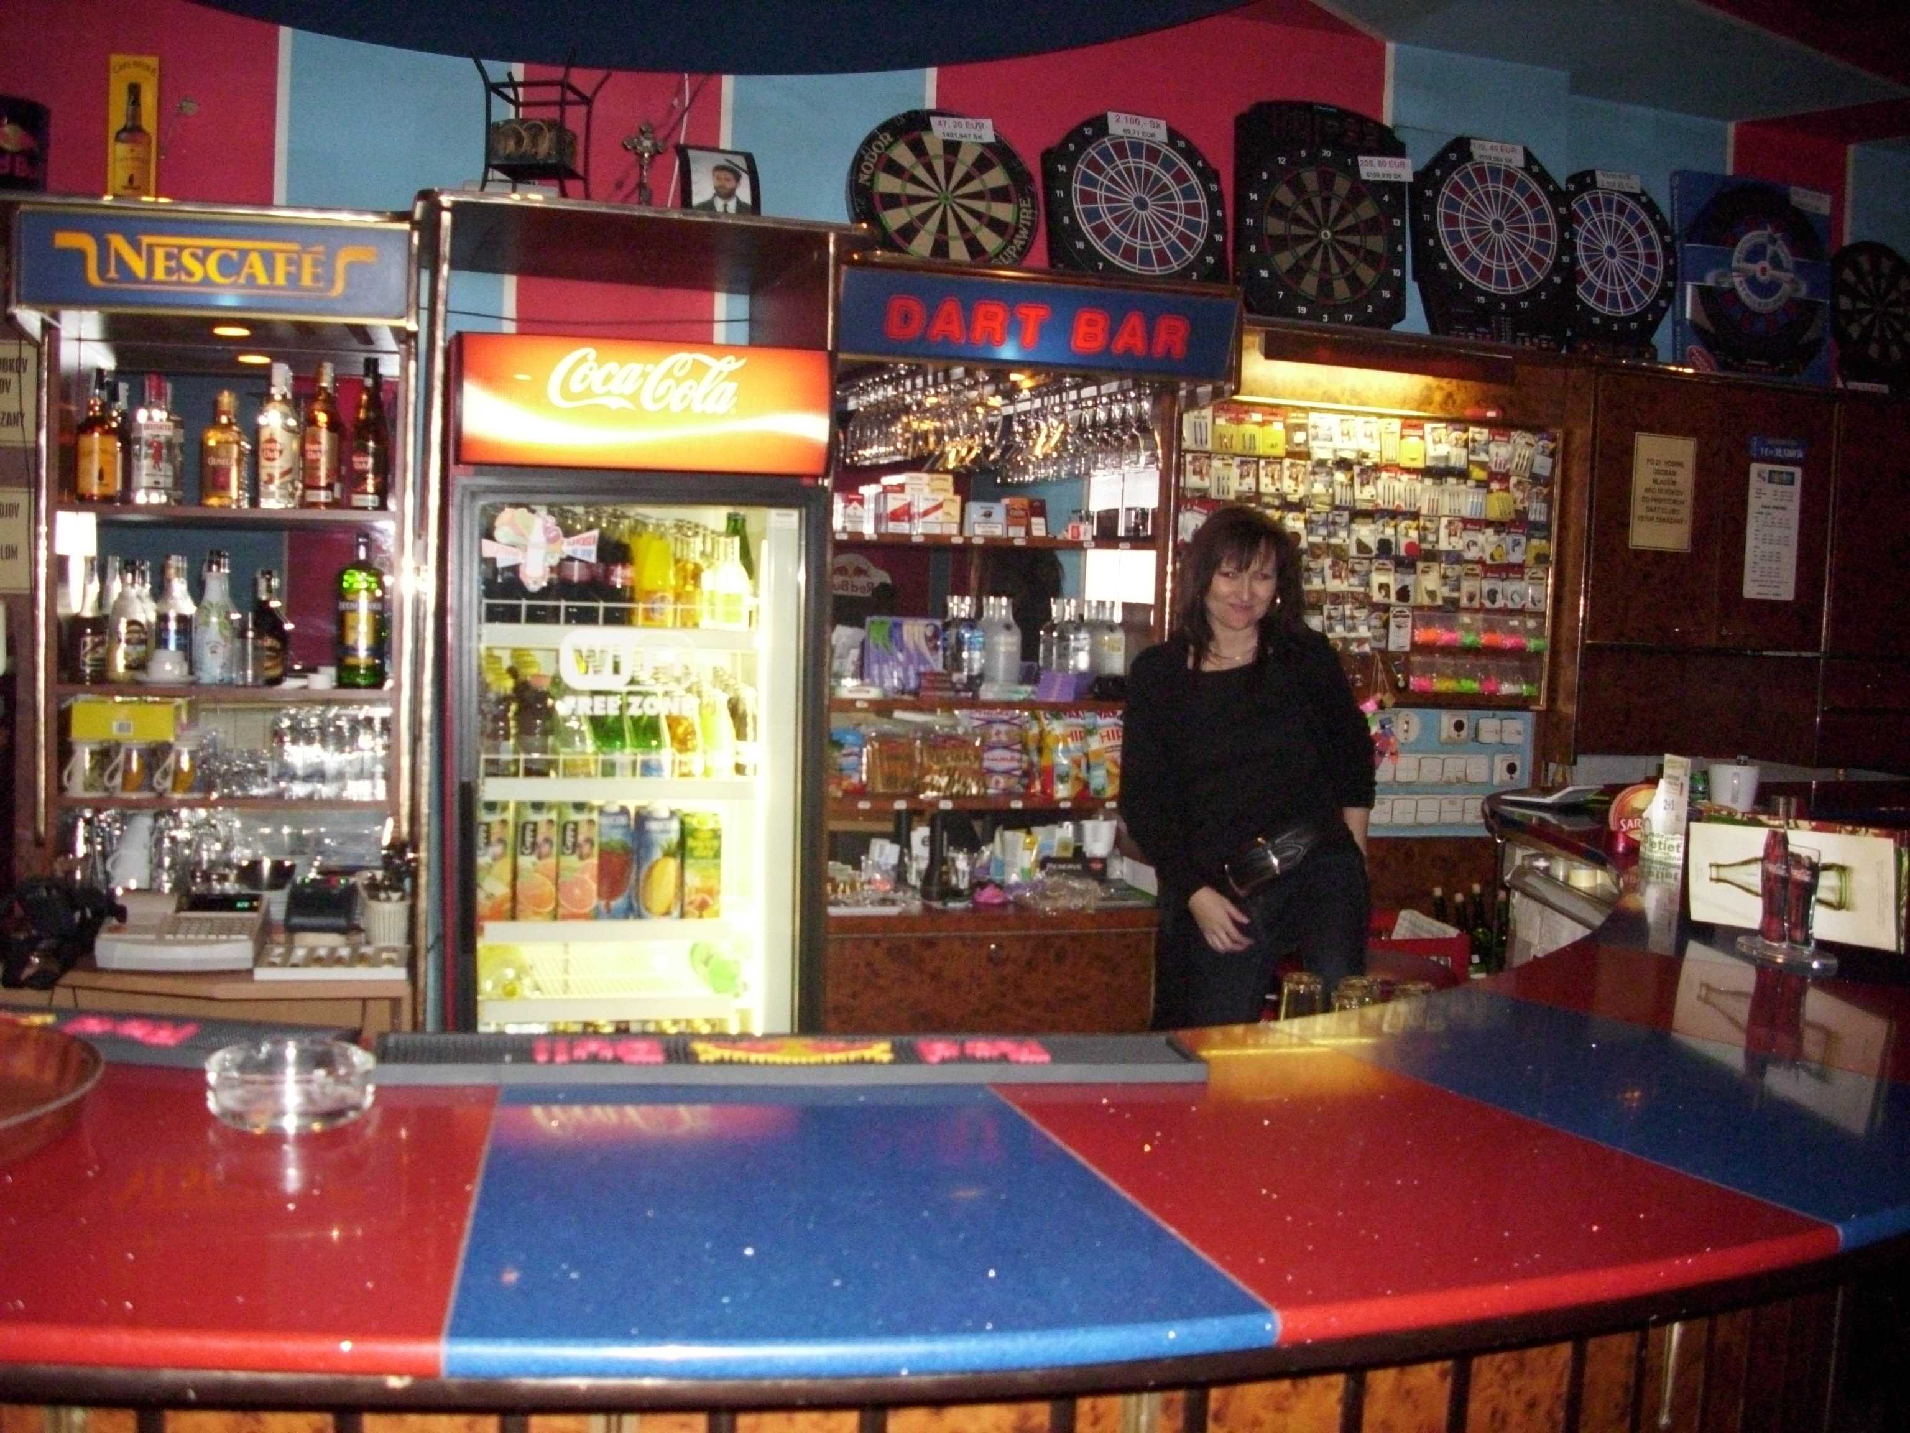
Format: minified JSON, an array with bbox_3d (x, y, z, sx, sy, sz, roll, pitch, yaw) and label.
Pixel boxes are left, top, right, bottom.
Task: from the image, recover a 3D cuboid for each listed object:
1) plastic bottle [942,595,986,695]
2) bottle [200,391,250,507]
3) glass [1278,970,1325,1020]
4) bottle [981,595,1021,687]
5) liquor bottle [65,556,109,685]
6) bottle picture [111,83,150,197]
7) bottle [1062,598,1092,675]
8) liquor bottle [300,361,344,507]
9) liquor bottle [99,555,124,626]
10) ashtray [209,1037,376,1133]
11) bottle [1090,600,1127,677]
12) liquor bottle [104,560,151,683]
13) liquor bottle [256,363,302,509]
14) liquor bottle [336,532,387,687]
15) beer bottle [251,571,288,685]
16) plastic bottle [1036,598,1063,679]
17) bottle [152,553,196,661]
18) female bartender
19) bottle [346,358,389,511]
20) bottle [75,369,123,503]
[{"bbox_3d":[0.025,-0.158,3.800,0.084,0.222,0.084,1,4,-13],"label":"plastic bottle"},{"bbox_3d":[-1.524,-0.556,3.557,0.085,0.242,0.070,1,4,-15],"label":"bottle"},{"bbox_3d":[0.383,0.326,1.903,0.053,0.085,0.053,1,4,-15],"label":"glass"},{"bbox_3d":[0.114,-0.170,4.011,0.081,0.231,0.081,1,4,-15],"label":"bottle"},{"bbox_3d":[-1.771,-0.196,3.494,0.078,0.262,0.078,1,4,-15],"label":"liquor bottle"},{"bbox_3d":[-1.660,-1.163,3.450,0.083,0.240,0.025,1,3,-12],"label":"bottle picture"},{"bbox_3d":[0.269,-0.157,3.860,0.080,0.222,0.080,1,4,-13],"label":"bottle"},{"bbox_3d":[-1.337,-0.593,3.602,0.076,0.304,0.076,1,4,-15],"label":"liquor bottle"},{"bbox_3d":[-1.781,-0.210,3.620,0.076,0.265,0.076,1,4,-15],"label":"liquor bottle"},{"bbox_3d":[-0.447,0.247,1.152,0.106,0.035,0.106,1,4,-21],"label":"ashtray"},{"bbox_3d":[0.350,-0.156,3.880,0.080,0.222,0.080,1,4,-13],"label":"bottle"},{"bbox_3d":[-1.615,-0.185,3.340,0.082,0.238,0.080,1,4,-13],"label":"liquor bottle"},{"bbox_3d":[-1.417,-0.587,3.582,0.078,0.300,0.078,1,4,-15],"label":"liquor bottle"},{"bbox_3d":[-1.183,-0.213,3.410,0.100,0.308,0.075,1,4,-13],"label":"liquor bottle"},{"bbox_3d":[-1.445,-0.189,3.608,0.079,0.249,0.079,1,4,-15],"label":"beer bottle"},{"bbox_3d":[0.236,-0.171,4.103,0.079,0.227,0.079,1,4,-15],"label":"plastic bottle"},{"bbox_3d":[-1.635,-0.207,3.588,0.077,0.271,0.077,1,4,-15],"label":"bottle"},{"bbox_3d":[0.524,0.418,3.309,0.510,1.650,0.360,3,4,12],"label":"female bartender"},{"bbox_3d":[-1.177,-0.566,3.440,0.078,0.303,0.078,1,4,-13],"label":"bottle"},{"bbox_3d":[-1.667,-0.546,3.330,0.080,0.258,0.080,1,4,-13],"label":"bottle"}]

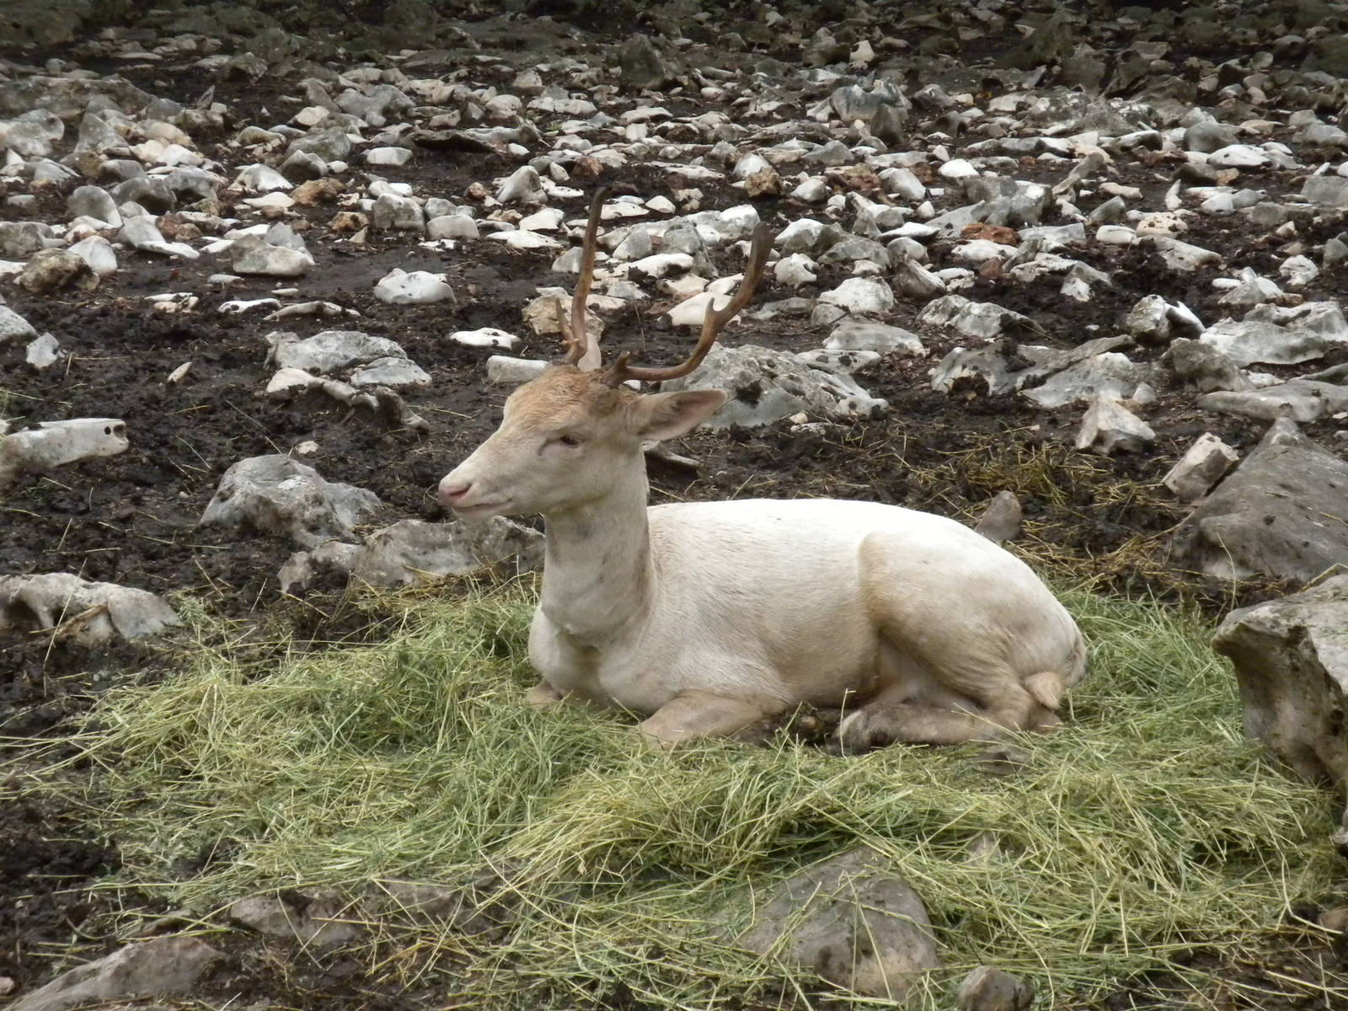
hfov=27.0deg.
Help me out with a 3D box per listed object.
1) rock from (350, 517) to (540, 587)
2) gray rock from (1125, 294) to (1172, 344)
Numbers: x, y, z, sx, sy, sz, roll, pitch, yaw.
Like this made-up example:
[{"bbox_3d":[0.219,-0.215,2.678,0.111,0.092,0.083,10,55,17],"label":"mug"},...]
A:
[{"bbox_3d":[-0.445,0.095,5.654,0.417,0.130,0.260,-1,14,-5],"label":"rock"},{"bbox_3d":[1.322,-0.519,7.810,0.129,0.124,0.116,0,13,0],"label":"gray rock"}]

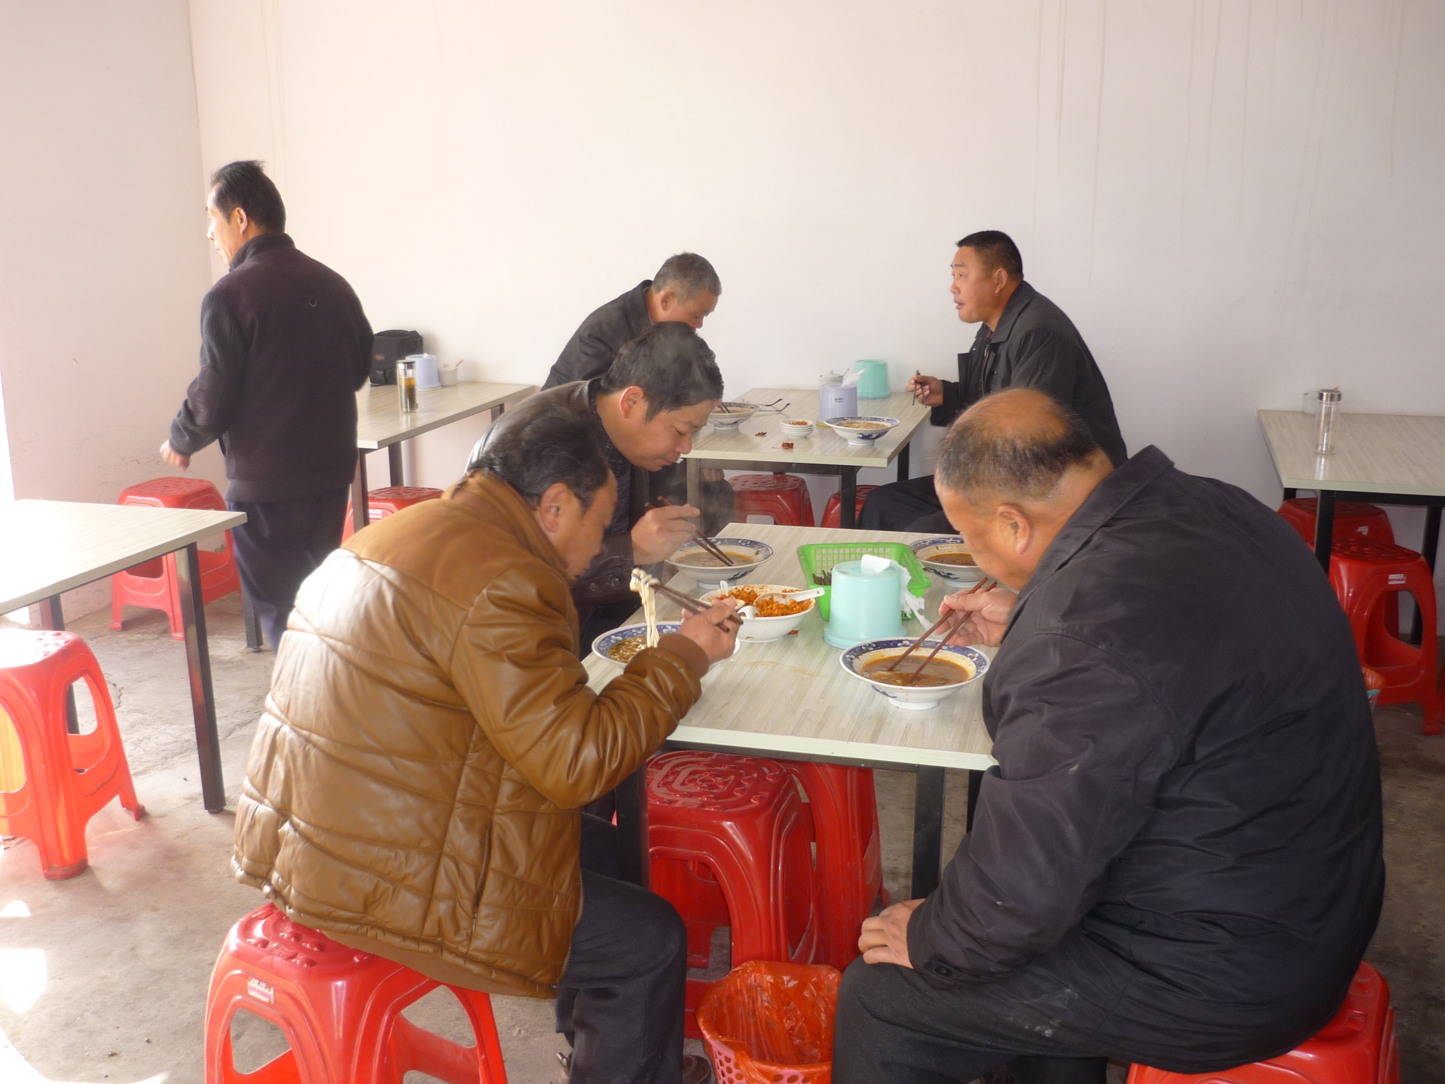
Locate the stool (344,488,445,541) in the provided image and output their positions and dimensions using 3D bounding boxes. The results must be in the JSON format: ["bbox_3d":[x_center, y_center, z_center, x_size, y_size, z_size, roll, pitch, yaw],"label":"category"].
[{"bbox_3d":[-1.094,0.070,4.756,0.332,0.480,0.332,6,16,22],"label":"stool"}]

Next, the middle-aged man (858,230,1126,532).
[{"bbox_3d":[0.826,-0.268,4.264,0.800,1.350,0.560,1,15,7],"label":"middle-aged man"}]

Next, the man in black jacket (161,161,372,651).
[{"bbox_3d":[-1.152,-0.199,3.653,0.400,1.570,0.500,13,20,42],"label":"man in black jacket"}]

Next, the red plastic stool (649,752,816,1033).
[{"bbox_3d":[-0.018,0.653,2.518,0.335,0.475,0.335,2,15,11],"label":"red plastic stool"}]

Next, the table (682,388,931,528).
[{"bbox_3d":[0.294,-0.044,4.638,0.706,0.742,1.204,4,15,15],"label":"table"}]

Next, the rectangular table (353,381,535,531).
[{"bbox_3d":[-1.216,-0.111,4.934,0.700,0.750,1.190,4,15,16],"label":"rectangular table"}]

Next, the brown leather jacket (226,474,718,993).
[{"bbox_3d":[-0.352,0.231,1.979,0.653,0.693,0.515,-6,16,-21],"label":"brown leather jacket"}]

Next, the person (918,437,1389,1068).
[{"bbox_3d":[0.530,0.434,1.820,0.730,1.240,0.580,10,18,35],"label":"person"}]

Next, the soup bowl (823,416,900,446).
[{"bbox_3d":[0.414,-0.332,4.140,0.222,0.066,0.222,0,15,0],"label":"soup bowl"}]

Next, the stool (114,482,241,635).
[{"bbox_3d":[-1.926,0.051,4.835,0.332,0.480,0.332,7,16,24],"label":"stool"}]

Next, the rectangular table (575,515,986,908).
[{"bbox_3d":[0.211,0.485,2.622,0.706,0.742,1.204,3,15,14],"label":"rectangular table"}]

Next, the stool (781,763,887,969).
[{"bbox_3d":[0.154,0.578,2.796,0.335,0.475,0.335,4,15,16],"label":"stool"}]

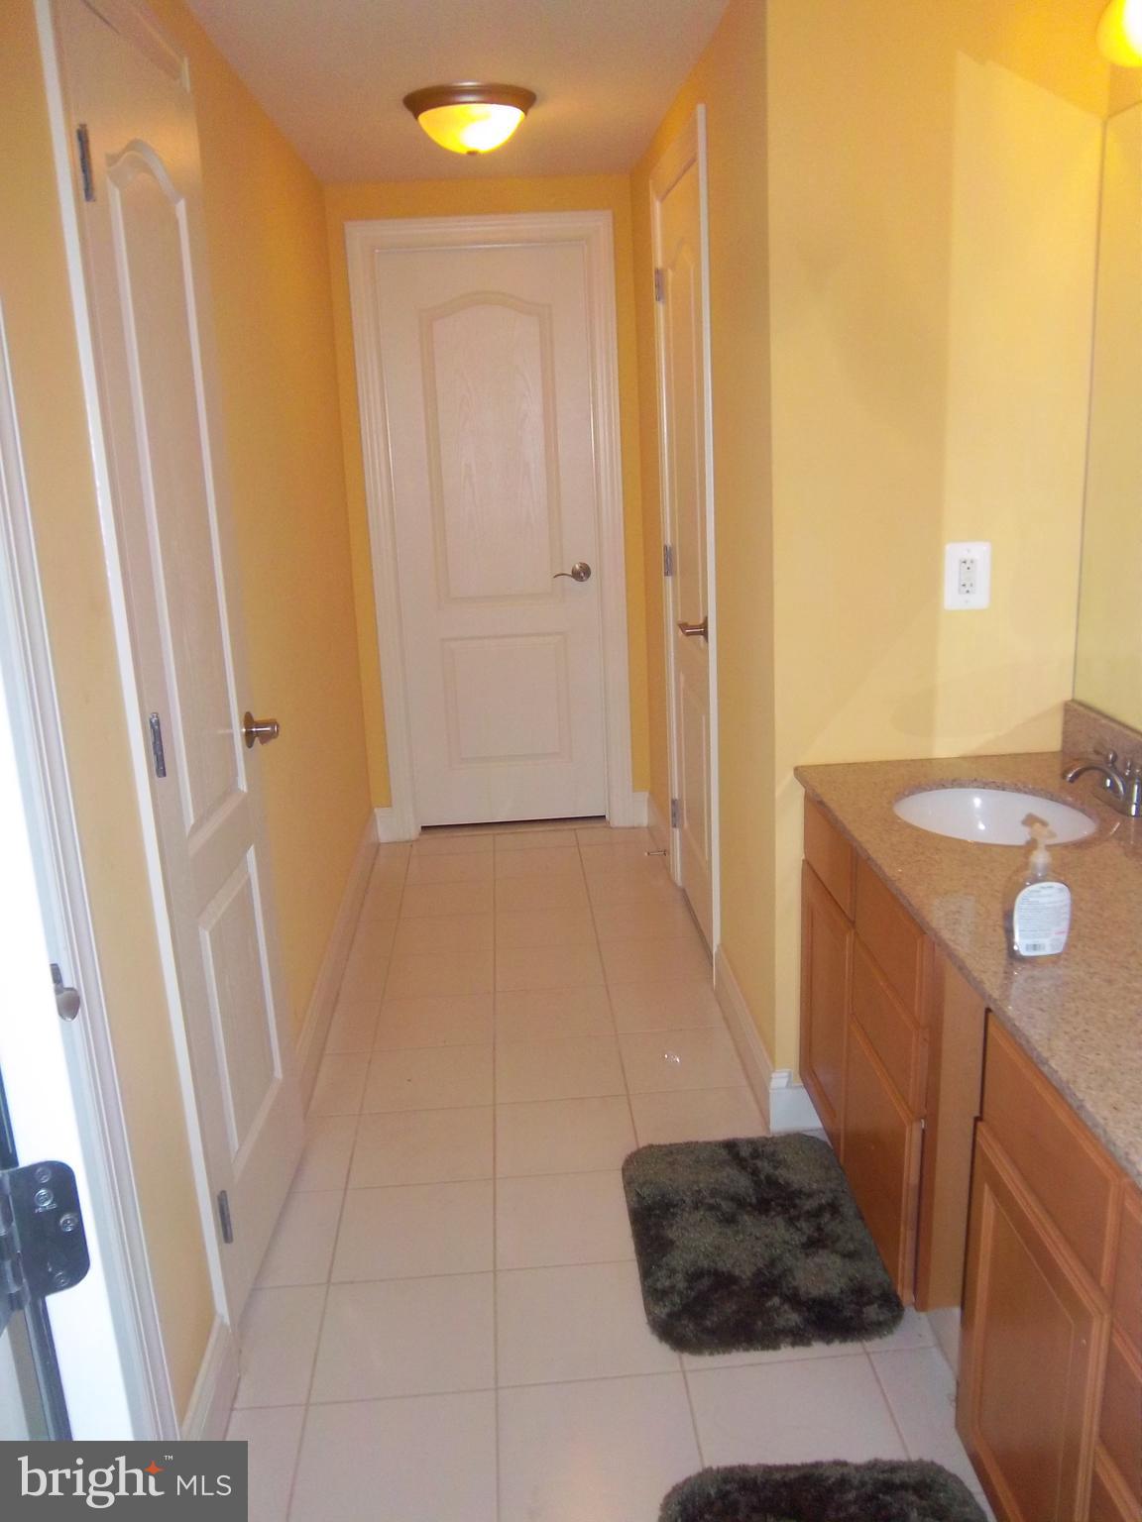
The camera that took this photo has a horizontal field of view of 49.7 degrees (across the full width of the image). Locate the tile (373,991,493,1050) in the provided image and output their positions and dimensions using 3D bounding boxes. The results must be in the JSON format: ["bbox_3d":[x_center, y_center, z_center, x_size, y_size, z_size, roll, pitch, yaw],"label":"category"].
[{"bbox_3d":[-0.351,0.688,3.230,0.303,0.010,0.284,-3,16,-3],"label":"tile"}]

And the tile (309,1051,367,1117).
[{"bbox_3d":[-0.548,0.776,2.944,0.122,0.010,0.284,-3,16,-3],"label":"tile"}]

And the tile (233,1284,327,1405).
[{"bbox_3d":[-0.496,1.005,2.117,0.122,0.010,0.284,-3,16,-3],"label":"tile"}]

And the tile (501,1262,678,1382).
[{"bbox_3d":[0.023,0.987,2.170,0.306,0.010,0.286,-3,16,-3],"label":"tile"}]

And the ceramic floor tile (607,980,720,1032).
[{"bbox_3d":[0.248,0.647,3.237,0.281,0.010,0.290,-3,16,-3],"label":"ceramic floor tile"}]

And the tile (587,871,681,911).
[{"bbox_3d":[0.204,0.421,4.074,0.298,0.010,0.281,-3,16,-3],"label":"tile"}]

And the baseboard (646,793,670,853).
[{"bbox_3d":[0.315,0.247,4.386,0.015,0.132,0.480,-3,16,-3],"label":"baseboard"}]

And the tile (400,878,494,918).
[{"bbox_3d":[-0.406,0.462,4.086,0.306,0.010,0.286,-3,16,-3],"label":"tile"}]

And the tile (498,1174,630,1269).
[{"bbox_3d":[0.006,0.893,2.404,0.302,0.010,0.290,-3,16,-3],"label":"tile"}]

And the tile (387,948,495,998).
[{"bbox_3d":[-0.365,0.608,3.483,0.302,0.010,0.290,-3,16,-3],"label":"tile"}]

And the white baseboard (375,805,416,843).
[{"bbox_3d":[-0.653,0.235,4.622,0.153,0.141,0.020,-3,16,-3],"label":"white baseboard"}]

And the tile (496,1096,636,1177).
[{"bbox_3d":[-0.011,0.822,2.692,0.303,0.010,0.284,-3,16,-3],"label":"tile"}]

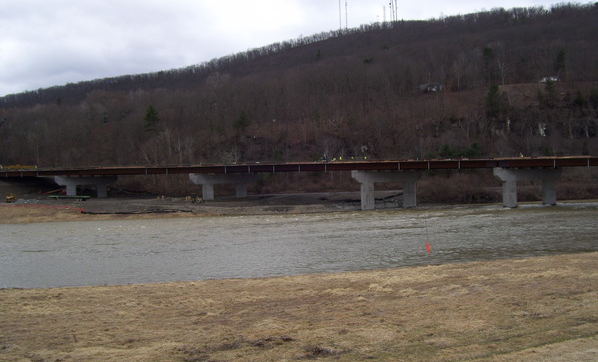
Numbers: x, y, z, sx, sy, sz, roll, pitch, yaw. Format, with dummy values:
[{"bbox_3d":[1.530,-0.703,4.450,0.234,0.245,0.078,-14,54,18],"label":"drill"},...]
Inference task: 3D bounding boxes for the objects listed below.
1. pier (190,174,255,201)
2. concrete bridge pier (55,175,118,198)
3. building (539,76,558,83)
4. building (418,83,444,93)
[{"bbox_3d":[-22.113,1.648,180.000,19.000,7.900,2.000,-1,-1,-20],"label":"pier"},{"bbox_3d":[-67.728,2.003,198.000,18.600,7.100,2.000,-1,-1,-20],"label":"concrete bridge pier"},{"bbox_3d":[168.283,-68.460,420.000,12.500,3.900,8.000,-2,-1,17],"label":"building"},{"bbox_3d":[85.113,-60.061,400.000,15.500,5.300,9.500,-2,-1,11],"label":"building"}]

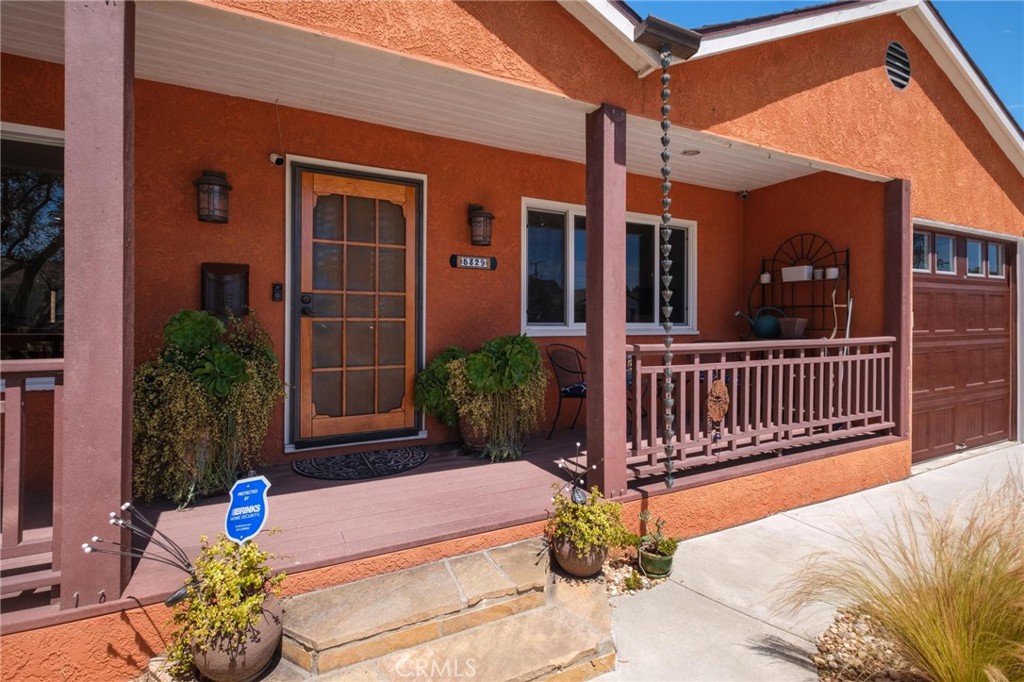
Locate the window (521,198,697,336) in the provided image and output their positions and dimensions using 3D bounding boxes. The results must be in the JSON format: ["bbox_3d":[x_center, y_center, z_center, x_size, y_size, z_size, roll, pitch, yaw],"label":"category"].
[{"bbox_3d":[1.079,-0.679,4.554,2.195,1.251,0.090,-1,2,-26],"label":"window"}]

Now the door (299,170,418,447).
[{"bbox_3d":[-1.165,-0.263,3.486,0.880,1.990,0.060,0,1,-25],"label":"door"}]

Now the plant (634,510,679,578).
[{"bbox_3d":[0.775,1.071,2.430,0.235,0.330,0.225,0,2,0],"label":"plant"}]

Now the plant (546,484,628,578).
[{"bbox_3d":[0.373,0.909,2.250,0.395,0.410,0.360,0,2,0],"label":"plant"}]

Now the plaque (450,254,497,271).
[{"bbox_3d":[-0.321,-0.668,3.869,0.427,0.109,0.025,-1,2,-26],"label":"plaque"}]

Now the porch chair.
[{"bbox_3d":[0.697,0.437,4.034,0.620,0.820,0.580,0,1,24],"label":"porch chair"}]

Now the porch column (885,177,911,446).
[{"bbox_3d":[3.344,-0.264,3.956,0.145,2.180,0.150,0,1,-25],"label":"porch column"}]

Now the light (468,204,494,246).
[{"bbox_3d":[-0.254,-0.978,3.799,0.213,0.359,0.212,-1,2,-26],"label":"light"}]

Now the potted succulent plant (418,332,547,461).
[{"bbox_3d":[-0.245,0.410,3.529,0.960,0.880,0.680,0,1,-25],"label":"potted succulent plant"}]

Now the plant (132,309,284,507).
[{"bbox_3d":[-1.808,0.343,2.764,0.780,1.050,0.680,0,1,-25],"label":"plant"}]

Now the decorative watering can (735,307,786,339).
[{"bbox_3d":[2.634,-0.194,4.848,0.240,0.330,0.530,-1,1,-37],"label":"decorative watering can"}]

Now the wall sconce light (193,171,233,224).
[{"bbox_3d":[-1.957,-0.958,2.968,0.213,0.356,0.212,-1,2,-26],"label":"wall sconce light"}]

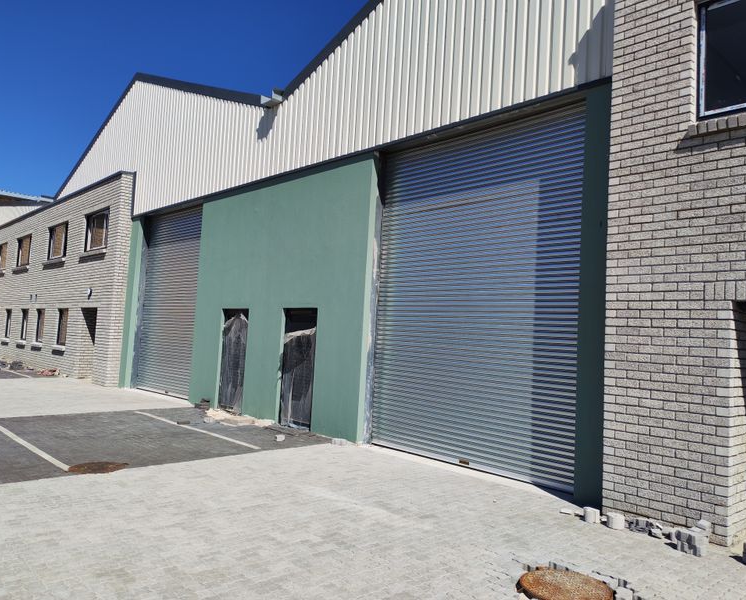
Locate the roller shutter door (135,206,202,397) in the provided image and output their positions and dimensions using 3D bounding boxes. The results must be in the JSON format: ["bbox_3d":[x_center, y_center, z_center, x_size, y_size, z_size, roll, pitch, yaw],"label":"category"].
[{"bbox_3d":[-4.980,0.031,15.583,0.120,4.625,3.670,6,-5,-42],"label":"roller shutter door"}]

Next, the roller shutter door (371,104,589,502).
[{"bbox_3d":[1.327,-0.053,8.553,0.120,4.625,3.640,6,-5,-42],"label":"roller shutter door"}]

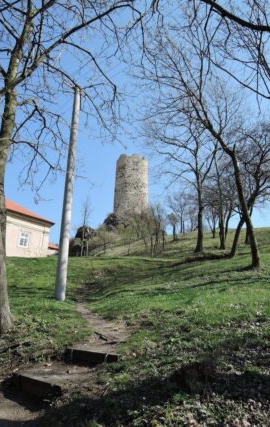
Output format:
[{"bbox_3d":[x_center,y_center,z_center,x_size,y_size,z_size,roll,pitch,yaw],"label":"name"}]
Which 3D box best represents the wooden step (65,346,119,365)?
[{"bbox_3d":[-0.790,2.648,5.500,1.200,0.200,0.130,-8,-17,29],"label":"wooden step"}]

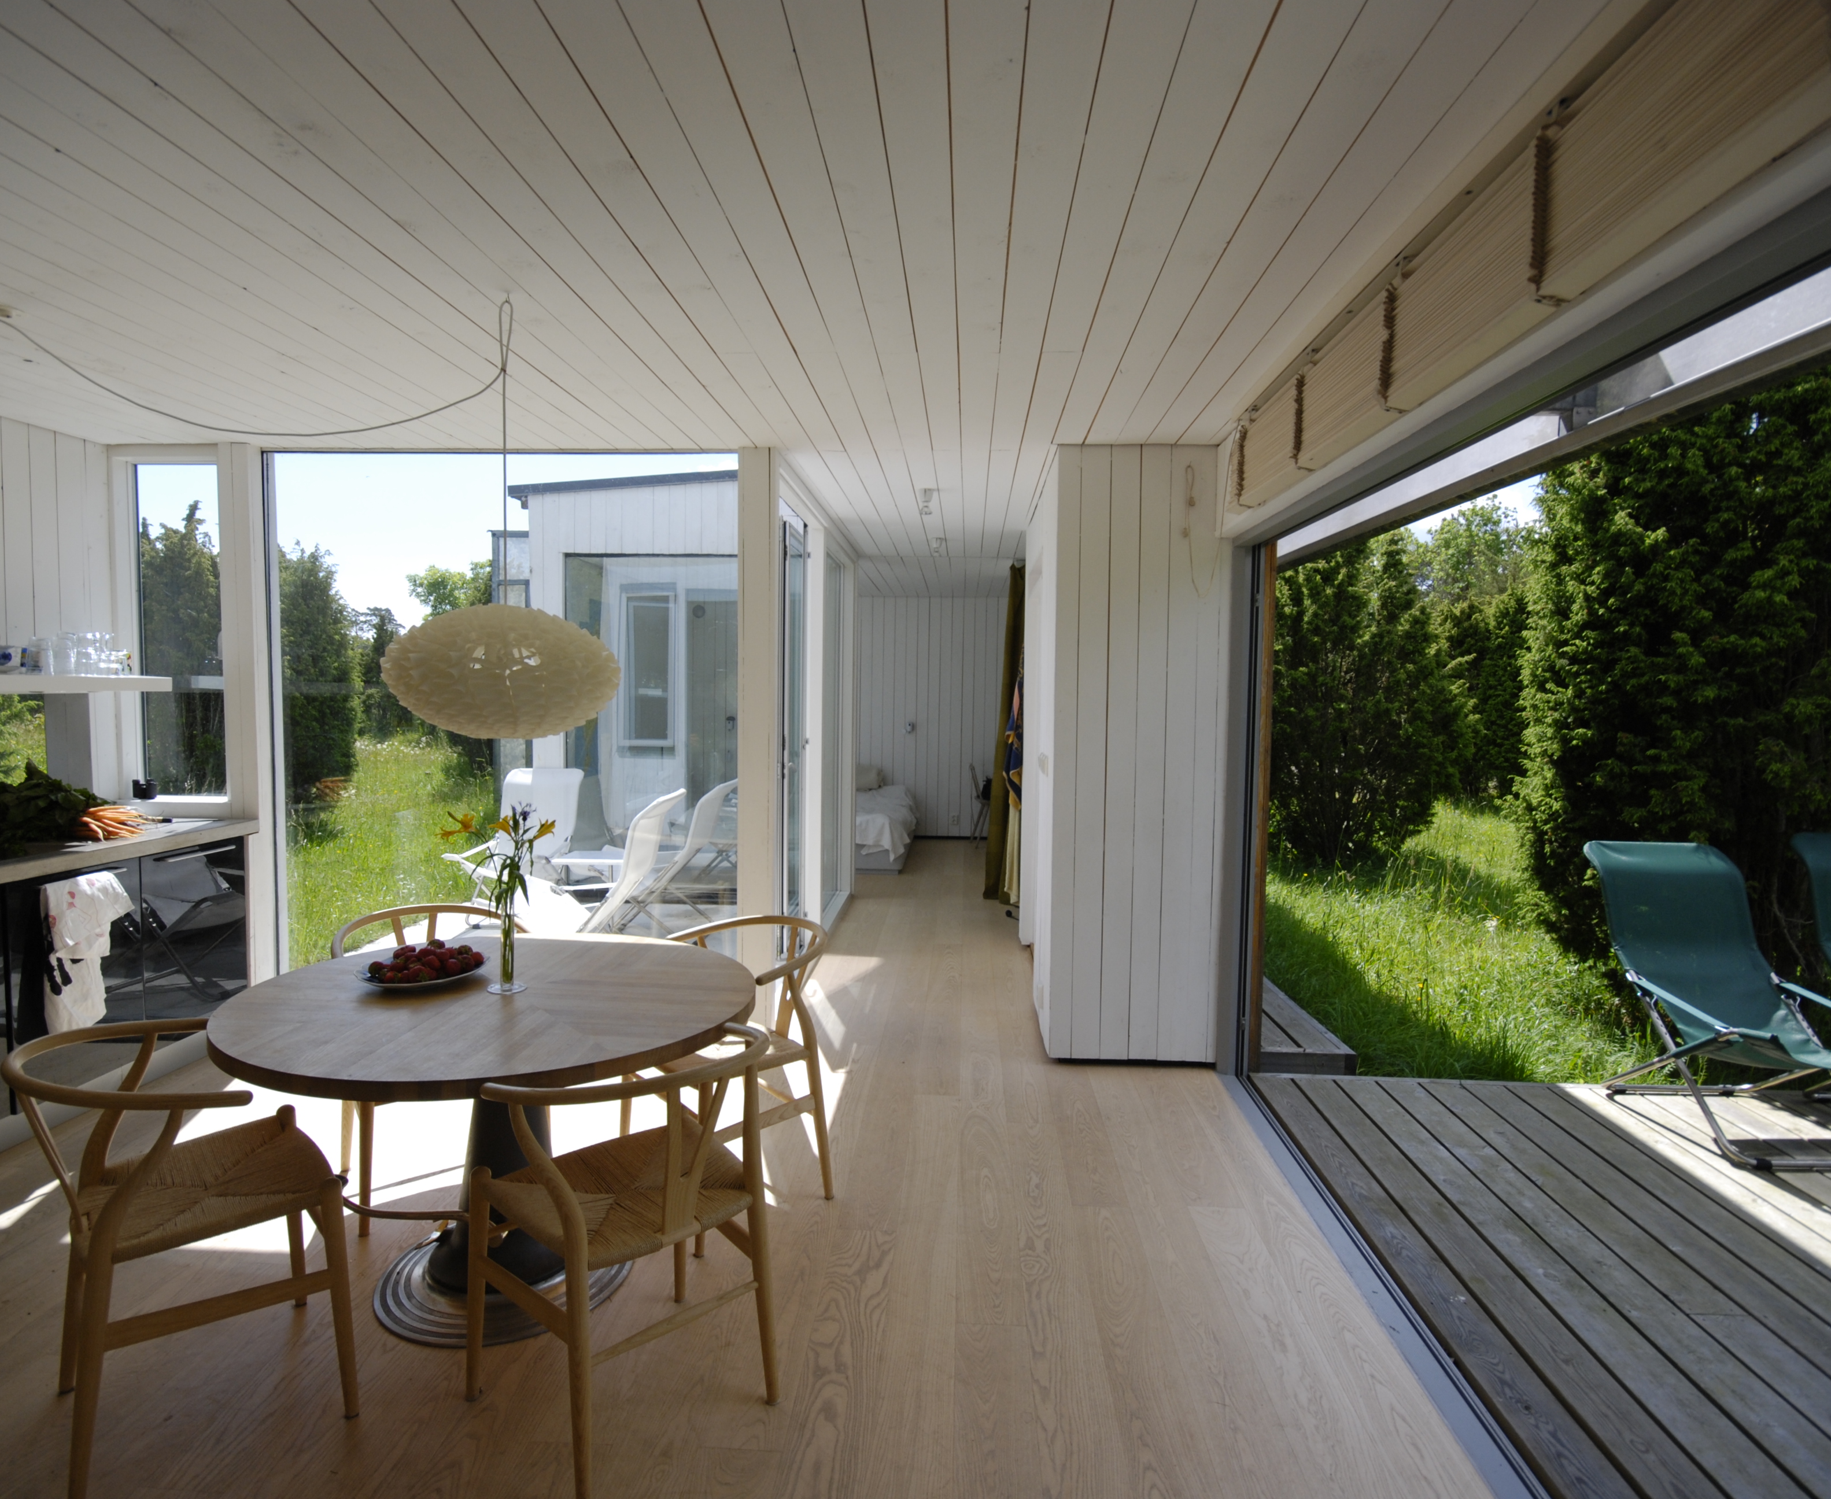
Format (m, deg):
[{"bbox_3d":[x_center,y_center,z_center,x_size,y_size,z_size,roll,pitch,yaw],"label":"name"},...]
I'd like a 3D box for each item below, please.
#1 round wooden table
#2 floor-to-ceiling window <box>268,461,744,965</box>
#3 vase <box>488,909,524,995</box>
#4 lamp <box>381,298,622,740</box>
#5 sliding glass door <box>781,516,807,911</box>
[{"bbox_3d":[-1.011,0.945,2.347,1.200,0.709,1.200,1,3,0],"label":"round wooden table"},{"bbox_3d":[-1.667,-0.002,3.805,1.914,2.337,0.080,1,3,3],"label":"floor-to-ceiling window"},{"bbox_3d":[-1.014,0.493,2.311,0.095,0.204,0.095,1,3,3],"label":"vase"},{"bbox_3d":[-0.997,-0.556,2.272,0.592,1.070,0.592,1,3,3],"label":"lamp"},{"bbox_3d":[-0.633,-0.038,4.617,0.080,2.233,0.850,1,3,3],"label":"sliding glass door"}]

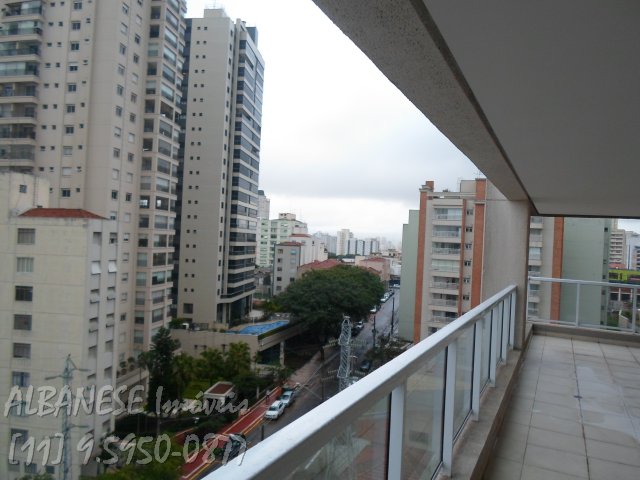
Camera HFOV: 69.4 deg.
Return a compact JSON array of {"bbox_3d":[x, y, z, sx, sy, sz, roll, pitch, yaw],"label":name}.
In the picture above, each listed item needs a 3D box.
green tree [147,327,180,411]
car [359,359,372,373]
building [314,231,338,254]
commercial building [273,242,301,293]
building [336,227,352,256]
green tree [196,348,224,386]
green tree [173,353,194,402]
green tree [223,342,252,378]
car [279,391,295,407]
[{"bbox_3d":[-21.229,17.320,62.624,4.400,11.200,4.400,3,-1,15],"label":"green tree"},{"bbox_3d":[9.296,25.417,94.069,1.700,1.470,4.200,3,0,14],"label":"car"},{"bbox_3d":[5.768,8.122,609.975,28.000,34.000,20.000,3,0,10],"label":"building"},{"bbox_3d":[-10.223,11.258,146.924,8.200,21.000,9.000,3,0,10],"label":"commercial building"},{"bbox_3d":[29.509,6.960,564.989,16.000,38.000,16.000,3,0,10],"label":"building"},{"bbox_3d":[-18.352,21.283,77.847,4.700,6.400,4.700,3,0,10],"label":"green tree"},{"bbox_3d":[-19.268,19.552,66.114,2.900,7.000,2.900,3,-1,15],"label":"green tree"},{"bbox_3d":[-14.518,21.098,81.849,5.200,6.400,5.200,3,0,10],"label":"green tree"},{"bbox_3d":[-5.072,24.557,71.764,1.700,1.470,4.100,3,0,16],"label":"car"}]

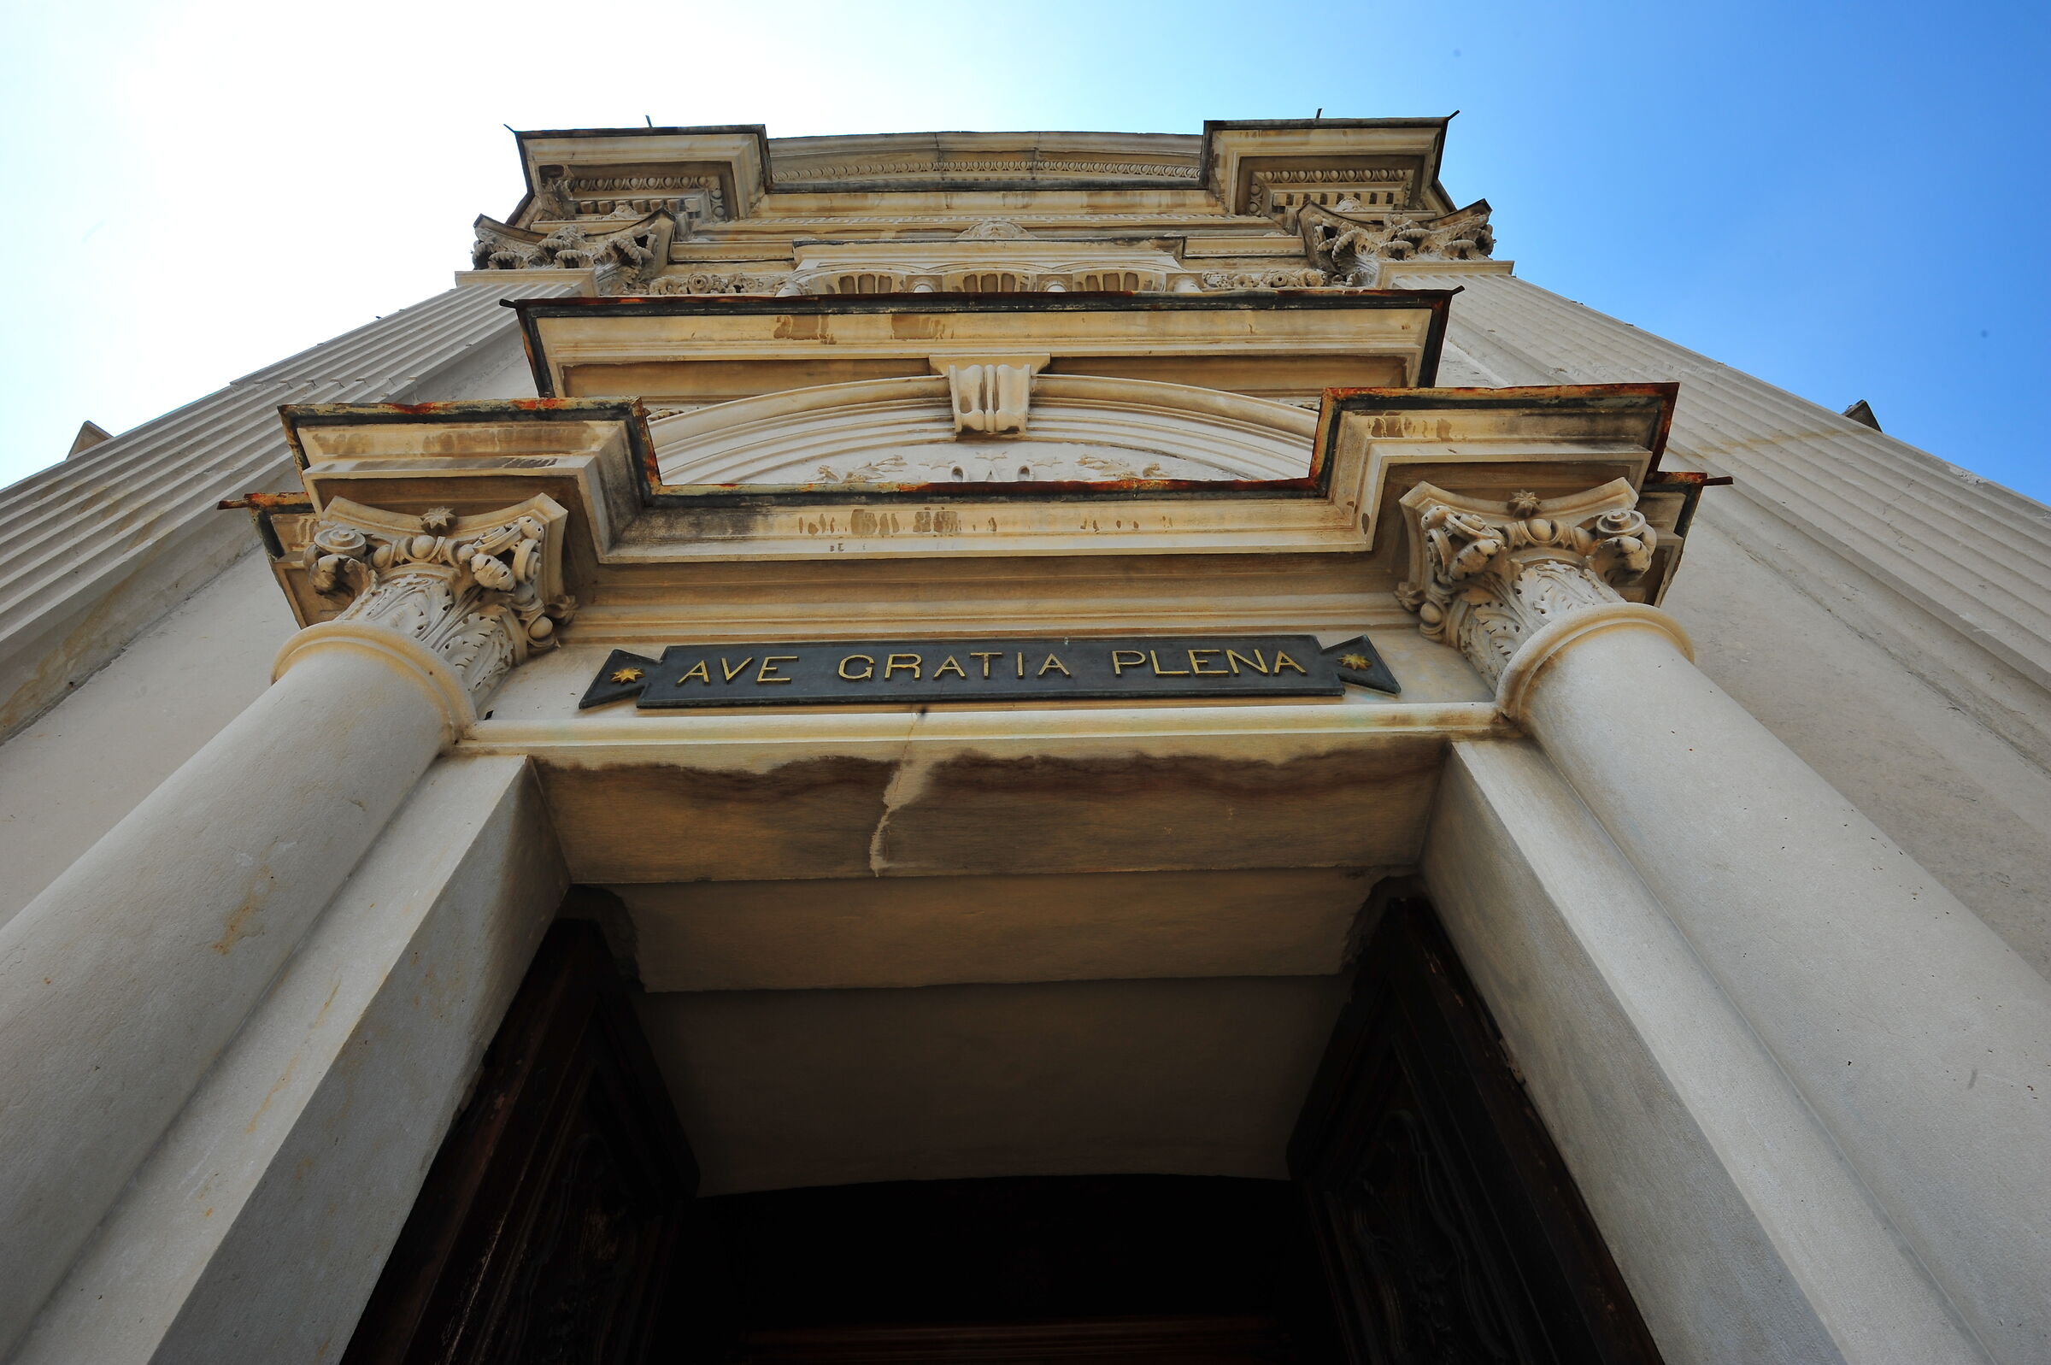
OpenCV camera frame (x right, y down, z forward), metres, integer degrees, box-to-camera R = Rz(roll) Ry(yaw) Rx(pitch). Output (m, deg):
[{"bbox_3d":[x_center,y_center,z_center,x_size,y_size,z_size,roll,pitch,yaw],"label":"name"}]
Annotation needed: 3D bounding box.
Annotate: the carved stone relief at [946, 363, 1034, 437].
[{"bbox_3d":[-0.111,-0.891,3.224,0.291,0.483,0.128,-1,-57,-2],"label":"carved stone relief"}]

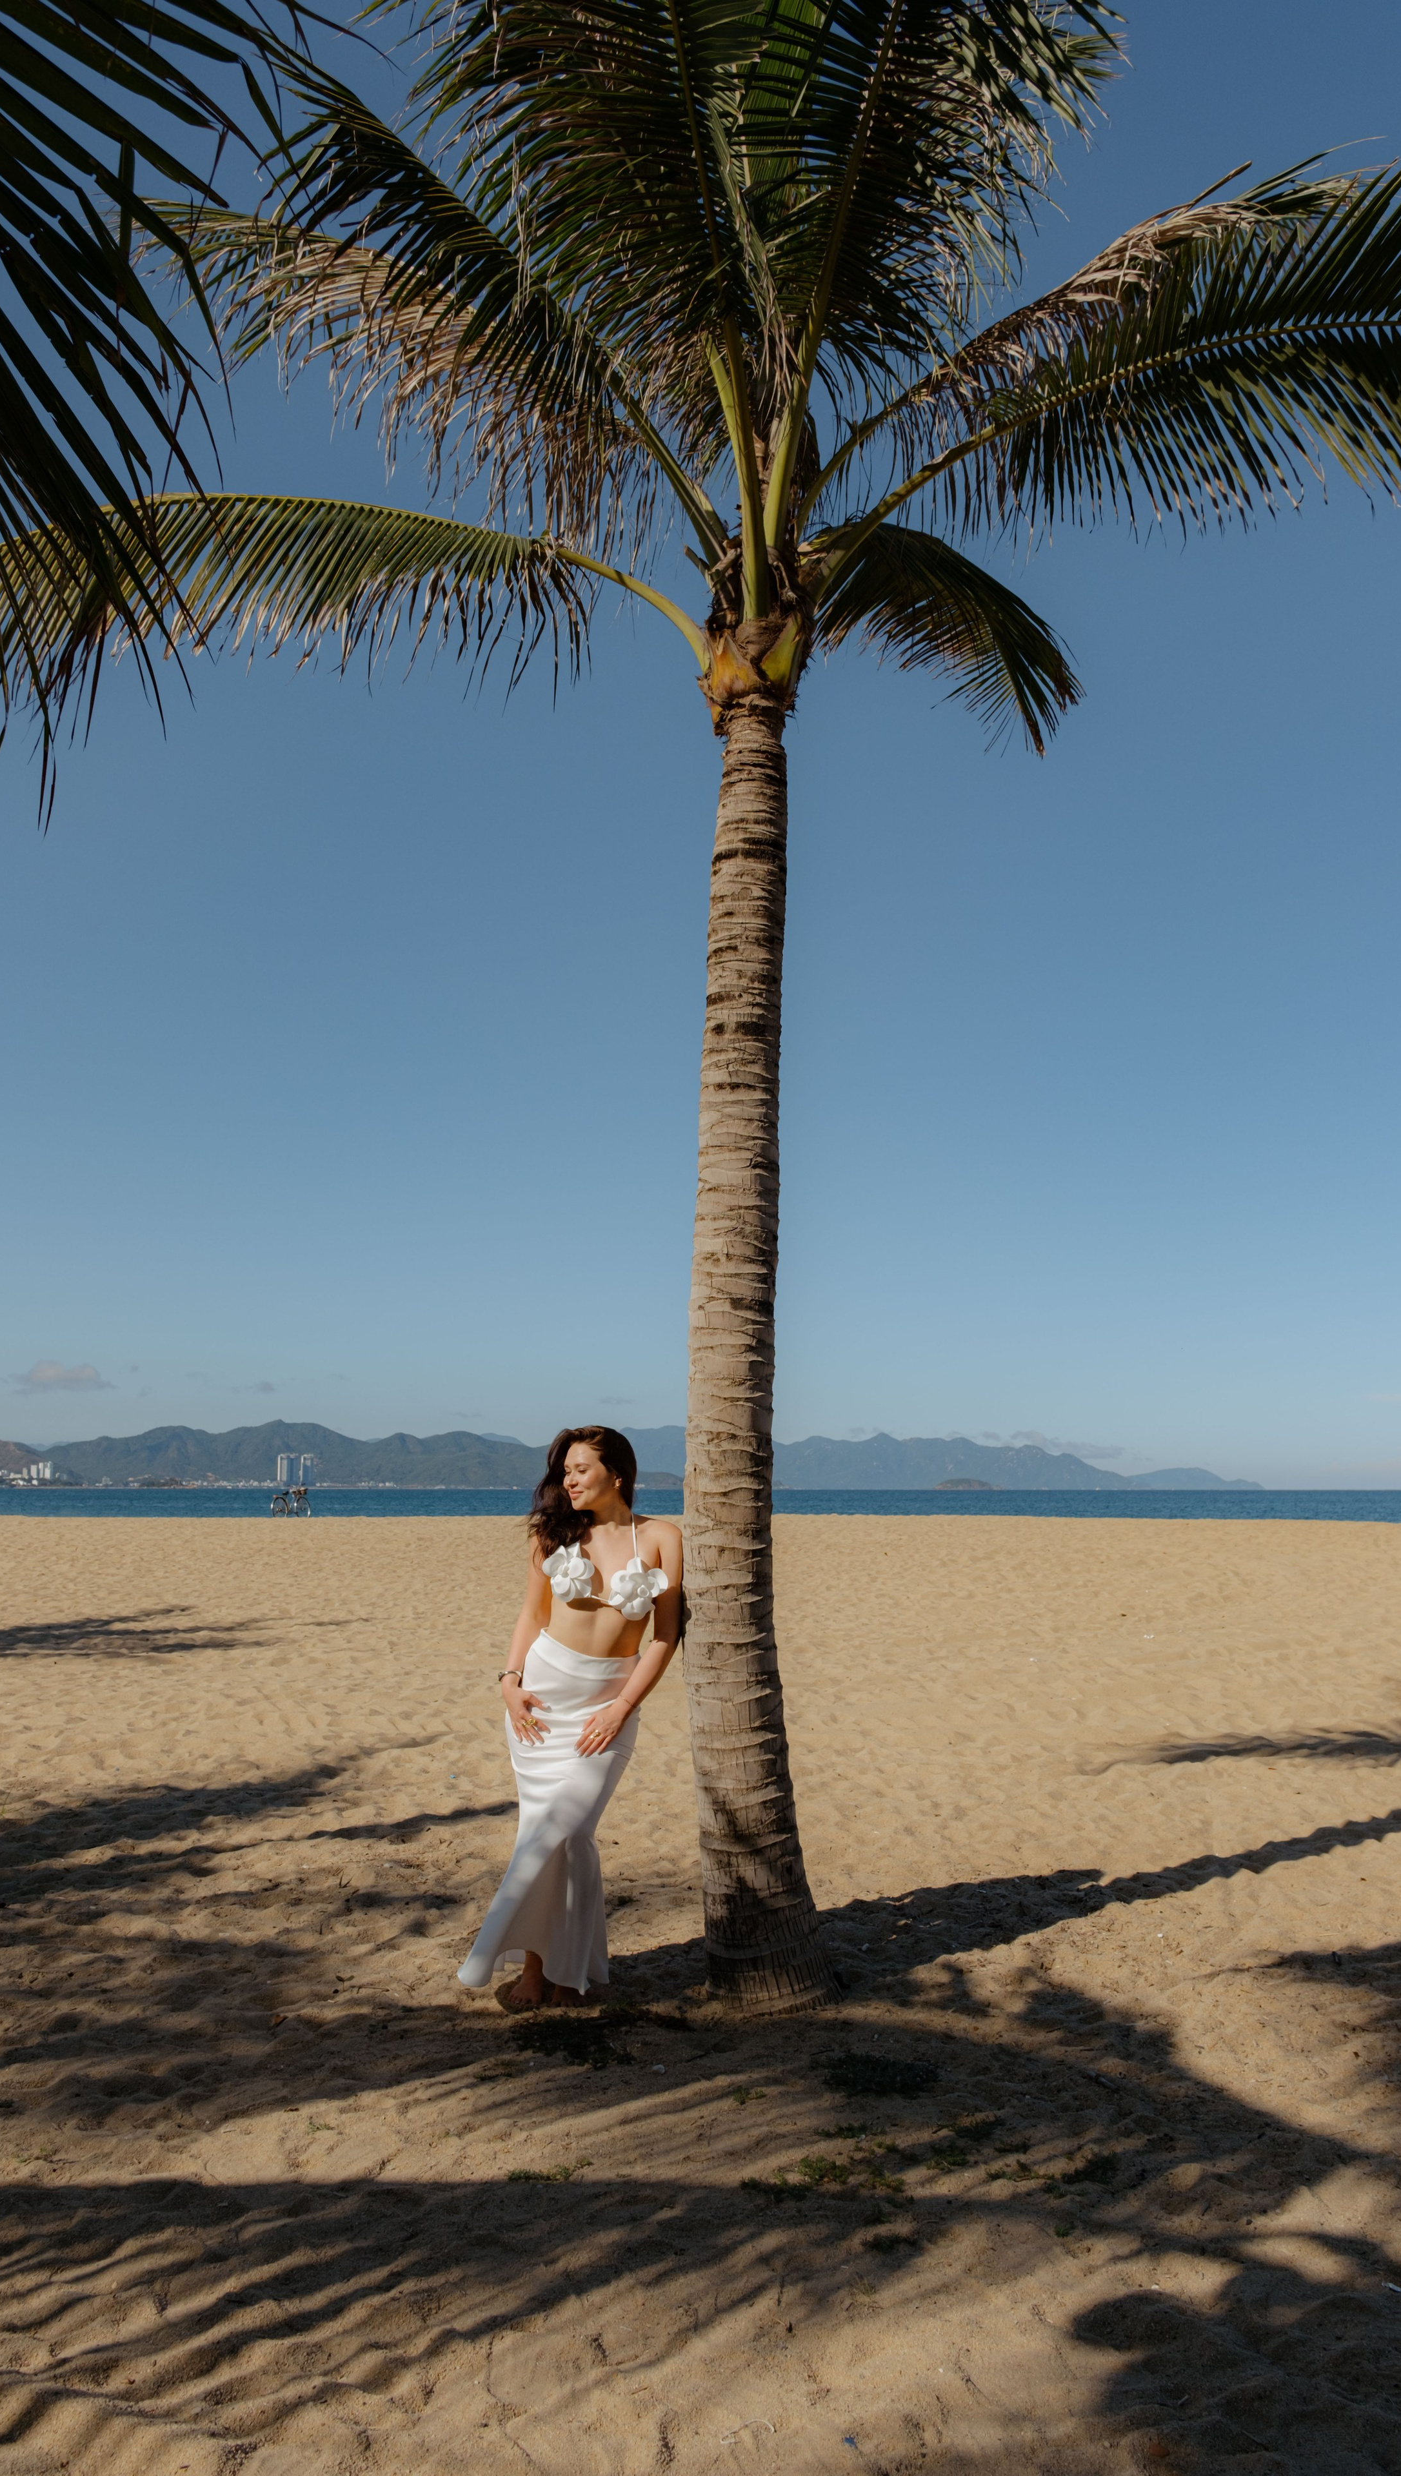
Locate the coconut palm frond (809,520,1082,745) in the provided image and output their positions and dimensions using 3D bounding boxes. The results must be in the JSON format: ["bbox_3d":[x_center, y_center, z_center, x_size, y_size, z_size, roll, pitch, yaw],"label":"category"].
[{"bbox_3d":[0.965,-2.390,6.500,0.750,0.800,1.500,-5,-10,30],"label":"coconut palm frond"}]

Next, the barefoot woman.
[{"bbox_3d":[-0.390,1.390,4.900,0.660,1.620,0.380,-1,-9,5],"label":"barefoot woman"}]

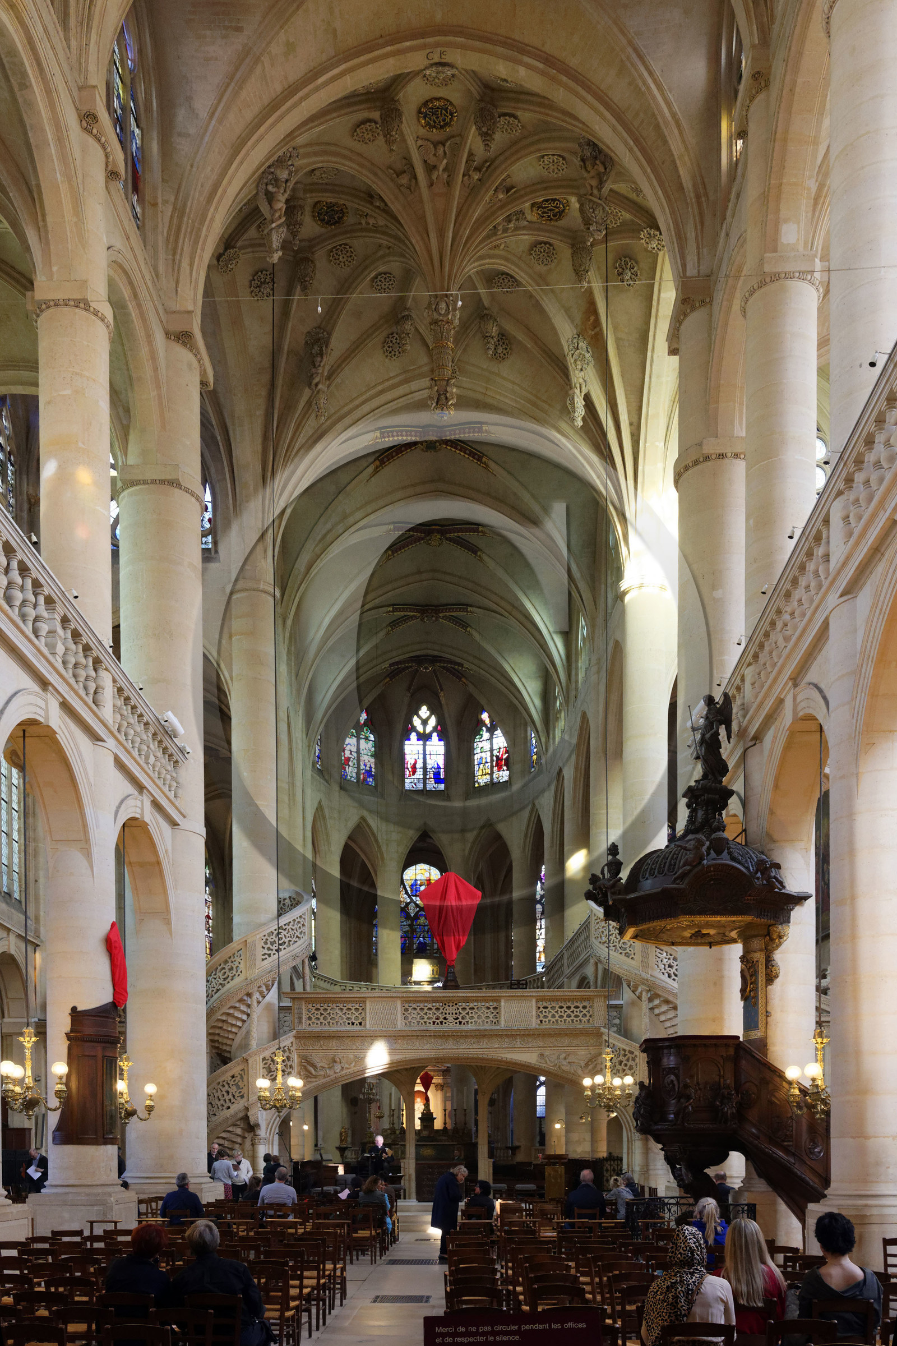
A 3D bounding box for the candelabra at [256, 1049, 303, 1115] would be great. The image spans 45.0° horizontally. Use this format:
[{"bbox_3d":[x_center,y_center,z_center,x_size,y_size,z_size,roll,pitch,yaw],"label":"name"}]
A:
[{"bbox_3d":[-3.630,8.800,23.300,1.020,1.450,1.020,0,-4,2],"label":"candelabra"}]

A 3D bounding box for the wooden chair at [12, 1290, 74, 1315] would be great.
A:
[{"bbox_3d":[-2.633,4.387,7.050,0.410,0.890,0.430,0,0,2],"label":"wooden chair"}]

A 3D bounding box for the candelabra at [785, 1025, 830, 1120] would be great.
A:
[{"bbox_3d":[5.778,6.253,16.900,1.120,1.460,1.120,0,0,2],"label":"candelabra"}]

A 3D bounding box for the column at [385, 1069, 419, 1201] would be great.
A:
[{"bbox_3d":[-1.260,12.560,29.500,0.850,3.600,0.800,0,-4,2],"label":"column"}]

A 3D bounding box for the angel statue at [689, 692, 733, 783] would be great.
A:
[{"bbox_3d":[3.631,0.895,15.000,0.600,1.250,0.580,1,-3,-21],"label":"angel statue"}]

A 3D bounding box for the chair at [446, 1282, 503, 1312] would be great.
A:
[{"bbox_3d":[0.170,4.450,7.250,0.410,0.880,0.450,0,-4,2],"label":"chair"}]

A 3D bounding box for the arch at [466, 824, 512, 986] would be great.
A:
[{"bbox_3d":[1.657,9.665,43.800,2.100,7.052,0.850,-2,-3,30],"label":"arch"}]

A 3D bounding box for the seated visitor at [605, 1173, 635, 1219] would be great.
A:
[{"bbox_3d":[2.730,8.630,17.300,0.500,1.280,0.750,1,-4,-11],"label":"seated visitor"}]

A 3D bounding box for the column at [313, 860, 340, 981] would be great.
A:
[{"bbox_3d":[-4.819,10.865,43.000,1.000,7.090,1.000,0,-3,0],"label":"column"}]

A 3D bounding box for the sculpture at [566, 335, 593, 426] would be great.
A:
[{"bbox_3d":[3.500,-7.830,29.000,0.760,2.530,0.720,-1,-4,19],"label":"sculpture"}]

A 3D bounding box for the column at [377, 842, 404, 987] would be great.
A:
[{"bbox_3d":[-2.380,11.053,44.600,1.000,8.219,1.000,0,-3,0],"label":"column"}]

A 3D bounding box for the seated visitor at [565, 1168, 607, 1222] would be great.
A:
[{"bbox_3d":[2.202,8.717,17.400,0.580,1.360,0.750,0,0,2],"label":"seated visitor"}]

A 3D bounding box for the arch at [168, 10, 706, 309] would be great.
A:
[{"bbox_3d":[-0.259,-11.514,24.300,12.000,6.700,1.400,0,0,2],"label":"arch"}]

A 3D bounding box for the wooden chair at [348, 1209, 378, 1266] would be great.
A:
[{"bbox_3d":[-1.359,9.063,17.400,0.410,0.890,0.430,0,0,2],"label":"wooden chair"}]

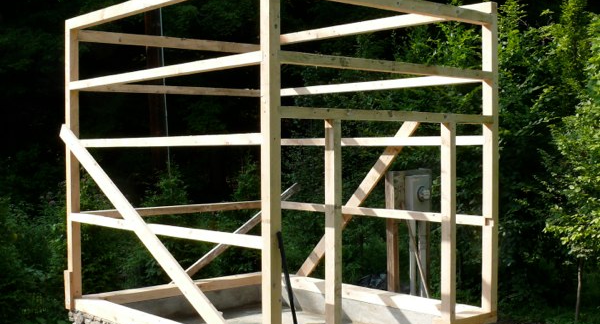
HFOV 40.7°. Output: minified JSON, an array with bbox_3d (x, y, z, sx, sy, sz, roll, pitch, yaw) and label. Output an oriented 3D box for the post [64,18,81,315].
[{"bbox_3d":[-2.211,0.010,7.923,0.093,2.725,0.093,-1,1,-41],"label":"post"}]

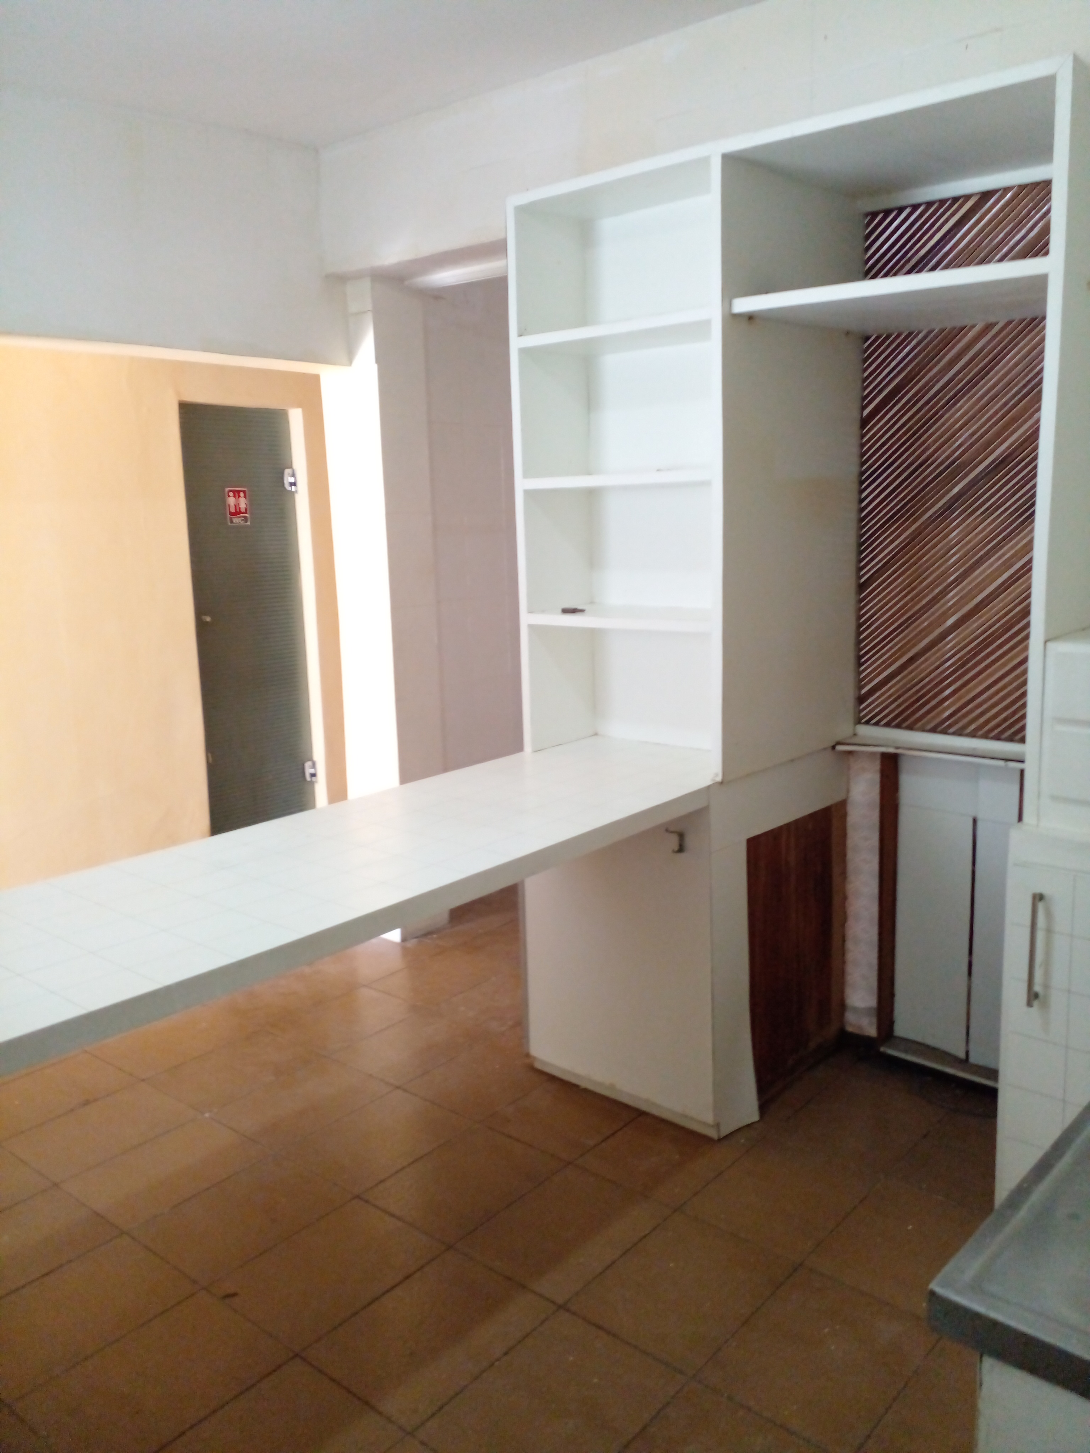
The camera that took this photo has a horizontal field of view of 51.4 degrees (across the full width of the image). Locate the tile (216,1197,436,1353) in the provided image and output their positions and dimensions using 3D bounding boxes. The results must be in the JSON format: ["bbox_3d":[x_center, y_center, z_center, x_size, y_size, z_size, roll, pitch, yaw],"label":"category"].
[{"bbox_3d":[-0.443,1.125,2.344,0.298,0.010,0.399,7,13,40],"label":"tile"}]

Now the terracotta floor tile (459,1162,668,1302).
[{"bbox_3d":[0.045,1.077,2.434,0.282,0.012,0.384,7,13,40],"label":"terracotta floor tile"}]

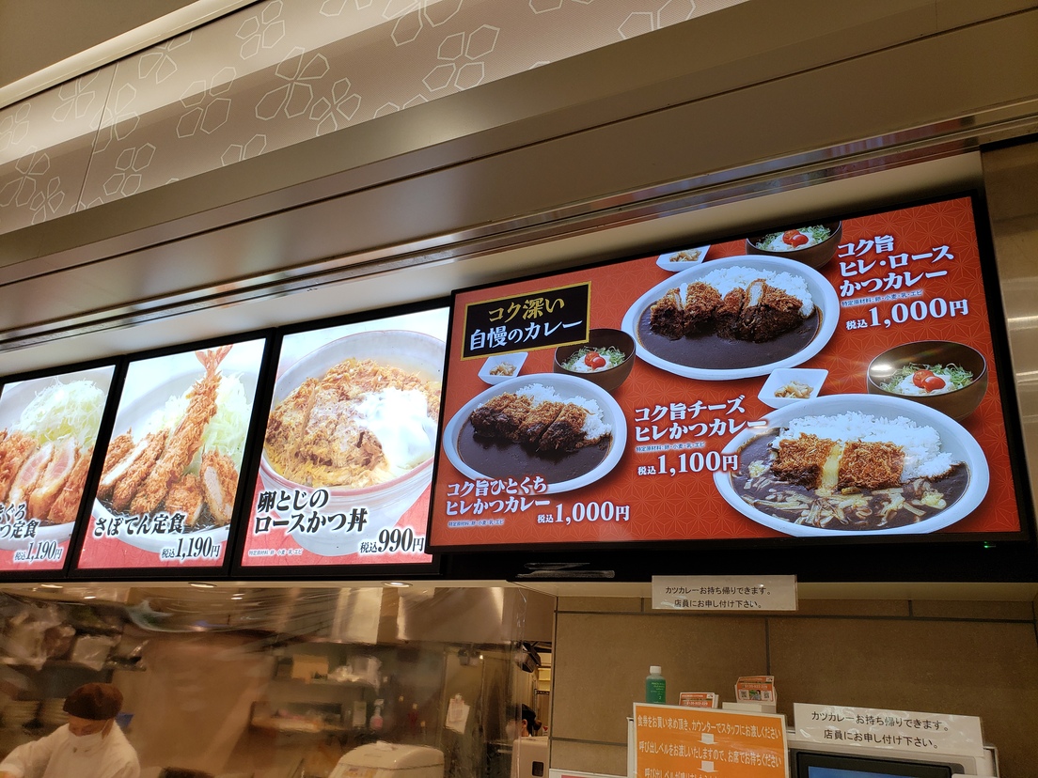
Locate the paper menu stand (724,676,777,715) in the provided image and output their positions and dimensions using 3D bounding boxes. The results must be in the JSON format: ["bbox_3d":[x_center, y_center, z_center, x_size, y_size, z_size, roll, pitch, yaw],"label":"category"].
[{"bbox_3d":[0.483,0.651,1.626,0.092,0.098,0.060,-16,-29,41],"label":"paper menu stand"}]

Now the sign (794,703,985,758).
[{"bbox_3d":[0.642,0.597,1.369,0.297,0.063,0.008,-6,-24,25],"label":"sign"}]

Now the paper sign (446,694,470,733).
[{"bbox_3d":[-0.437,2.340,5.600,0.155,0.205,0.010,8,-20,16],"label":"paper sign"}]

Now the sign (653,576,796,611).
[{"bbox_3d":[0.426,0.428,1.639,0.297,0.070,0.008,-6,-24,25],"label":"sign"}]

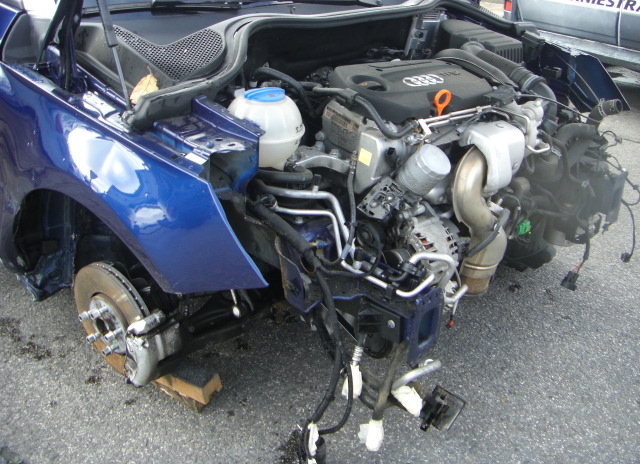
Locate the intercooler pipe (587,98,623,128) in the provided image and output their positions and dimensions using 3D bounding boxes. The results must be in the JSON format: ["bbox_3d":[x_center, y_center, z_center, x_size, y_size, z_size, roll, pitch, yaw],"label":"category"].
[{"bbox_3d":[0.721,-0.300,1.780,0.075,0.065,0.050,24,34,35],"label":"intercooler pipe"}]

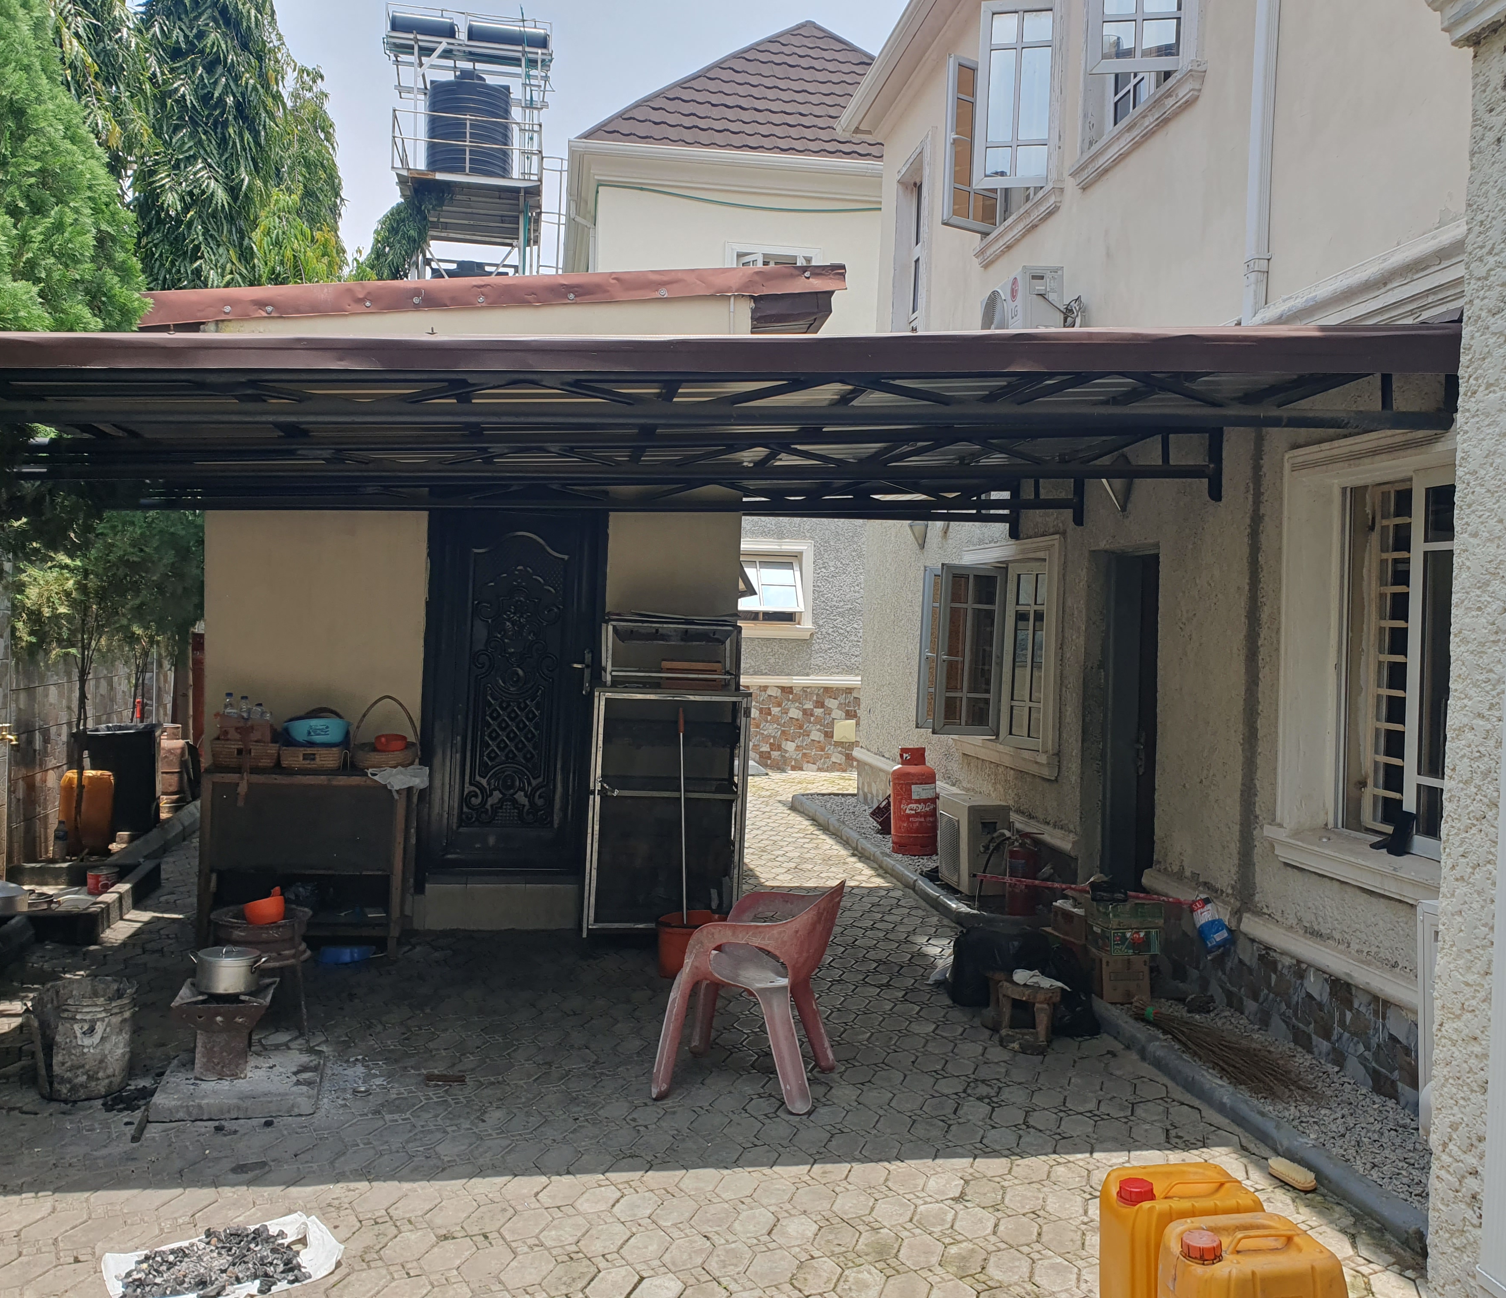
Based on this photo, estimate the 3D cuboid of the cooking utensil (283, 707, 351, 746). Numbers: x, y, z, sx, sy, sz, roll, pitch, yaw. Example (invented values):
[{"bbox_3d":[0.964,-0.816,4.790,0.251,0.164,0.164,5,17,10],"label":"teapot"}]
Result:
[{"bbox_3d":[-2.184,0.393,6.497,0.335,0.180,0.330,2,1,-9],"label":"cooking utensil"}]

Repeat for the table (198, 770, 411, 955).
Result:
[{"bbox_3d":[-2.167,1.023,6.432,0.958,0.865,0.530,2,1,-9],"label":"table"}]

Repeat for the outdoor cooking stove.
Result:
[{"bbox_3d":[-1.838,1.337,4.543,0.315,0.277,0.320,1,1,-13],"label":"outdoor cooking stove"}]

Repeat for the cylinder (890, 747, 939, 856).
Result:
[{"bbox_3d":[1.159,1.068,9.194,0.330,0.750,0.330,2,1,-9],"label":"cylinder"}]

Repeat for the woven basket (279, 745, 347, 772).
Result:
[{"bbox_3d":[-2.172,0.527,6.479,0.305,0.125,0.250,2,1,-9],"label":"woven basket"}]

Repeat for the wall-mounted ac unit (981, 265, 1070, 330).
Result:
[{"bbox_3d":[1.504,-1.817,7.383,0.235,0.500,0.725,1,1,-10],"label":"wall-mounted ac unit"}]

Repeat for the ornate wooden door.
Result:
[{"bbox_3d":[-1.273,0.174,6.946,0.930,2.064,0.120,2,1,-9],"label":"ornate wooden door"}]

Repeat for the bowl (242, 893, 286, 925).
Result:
[{"bbox_3d":[-1.936,1.044,5.169,0.162,0.105,0.180,-15,-8,26],"label":"bowl"}]

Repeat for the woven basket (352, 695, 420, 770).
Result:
[{"bbox_3d":[-1.847,0.420,6.591,0.335,0.355,0.310,2,1,-9],"label":"woven basket"}]

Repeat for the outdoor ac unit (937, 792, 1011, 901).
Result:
[{"bbox_3d":[1.307,1.155,7.833,0.250,0.520,0.640,1,1,-12],"label":"outdoor ac unit"}]

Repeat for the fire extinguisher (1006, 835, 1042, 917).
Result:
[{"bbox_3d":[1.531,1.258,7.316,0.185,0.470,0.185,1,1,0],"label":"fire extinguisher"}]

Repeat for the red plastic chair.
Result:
[{"bbox_3d":[0.015,1.200,4.733,0.630,0.765,0.570,2,1,16],"label":"red plastic chair"}]

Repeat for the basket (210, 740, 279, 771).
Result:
[{"bbox_3d":[-2.490,0.511,6.462,0.325,0.135,0.250,2,1,-9],"label":"basket"}]

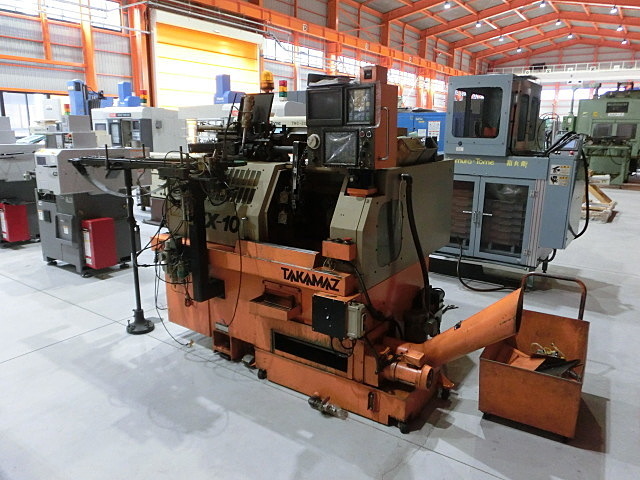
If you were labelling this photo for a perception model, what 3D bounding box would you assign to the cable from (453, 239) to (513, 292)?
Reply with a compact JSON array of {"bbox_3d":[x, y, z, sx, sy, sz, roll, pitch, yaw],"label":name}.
[{"bbox_3d":[1.678,0.282,4.779,0.602,0.420,0.266,9,14,36],"label":"cable"}]

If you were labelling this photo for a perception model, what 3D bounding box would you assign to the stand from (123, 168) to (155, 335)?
[{"bbox_3d":[-1.405,0.078,3.510,0.224,1.260,0.224,8,14,34],"label":"stand"}]

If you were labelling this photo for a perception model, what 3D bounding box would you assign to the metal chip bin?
[{"bbox_3d":[1.260,0.603,2.631,0.441,0.616,0.882,7,13,31],"label":"metal chip bin"}]

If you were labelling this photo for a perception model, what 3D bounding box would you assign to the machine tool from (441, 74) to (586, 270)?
[{"bbox_3d":[2.145,-0.650,5.107,1.344,2.128,1.092,9,14,36],"label":"machine tool"}]

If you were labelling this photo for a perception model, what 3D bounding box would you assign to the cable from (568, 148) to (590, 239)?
[{"bbox_3d":[2.522,-0.420,4.432,0.140,0.896,0.224,9,14,36],"label":"cable"}]

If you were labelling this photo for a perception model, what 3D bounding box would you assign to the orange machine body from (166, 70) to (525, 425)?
[{"bbox_3d":[0.103,-0.105,3.095,2.338,1.806,1.372,8,14,34],"label":"orange machine body"}]

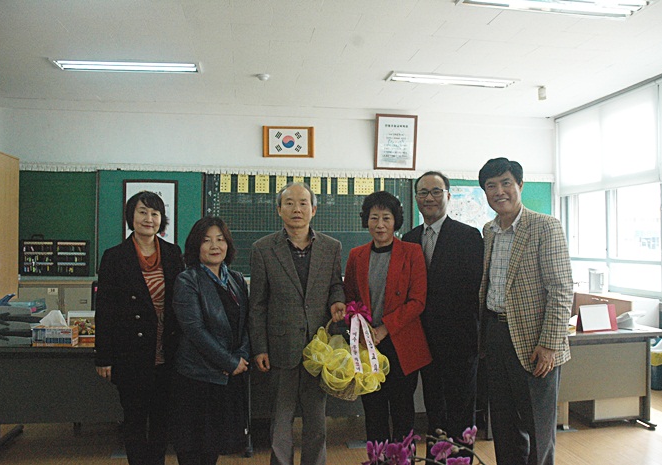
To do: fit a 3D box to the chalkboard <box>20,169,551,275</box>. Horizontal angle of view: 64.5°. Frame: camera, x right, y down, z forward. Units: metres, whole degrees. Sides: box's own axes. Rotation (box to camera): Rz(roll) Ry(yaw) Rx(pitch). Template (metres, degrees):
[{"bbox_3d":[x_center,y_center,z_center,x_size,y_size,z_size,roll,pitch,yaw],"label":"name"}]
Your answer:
[{"bbox_3d":[-0.314,-0.078,6.077,6.180,1.180,0.070,0,-1,-8],"label":"chalkboard"}]

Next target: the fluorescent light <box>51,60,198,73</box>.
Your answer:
[{"bbox_3d":[-1.813,-1.490,4.696,1.270,0.080,0.290,0,-1,-8],"label":"fluorescent light"}]

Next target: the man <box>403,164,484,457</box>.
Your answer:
[{"bbox_3d":[0.568,0.551,2.740,0.500,1.742,0.300,0,-1,12],"label":"man"}]

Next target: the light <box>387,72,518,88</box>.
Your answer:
[{"bbox_3d":[1.183,-1.475,5.080,1.270,0.080,0.290,0,-1,-8],"label":"light"}]

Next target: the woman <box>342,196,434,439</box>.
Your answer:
[{"bbox_3d":[0.270,0.608,2.509,0.450,1.616,0.330,0,-1,10],"label":"woman"}]

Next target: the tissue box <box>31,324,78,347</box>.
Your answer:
[{"bbox_3d":[-1.735,0.663,3.321,0.245,0.110,0.120,0,-1,-2],"label":"tissue box"}]

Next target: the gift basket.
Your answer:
[{"bbox_3d":[0.070,0.522,2.380,0.370,0.420,0.320,0,-1,0],"label":"gift basket"}]

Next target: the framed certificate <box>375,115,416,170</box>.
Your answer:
[{"bbox_3d":[0.772,-1.068,6.207,0.490,0.670,0.035,2,6,-8],"label":"framed certificate"}]

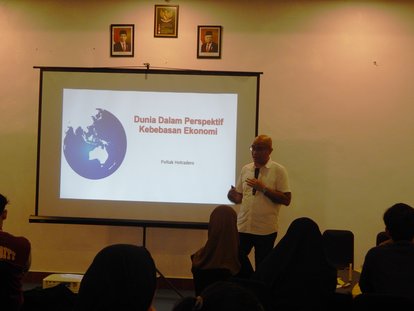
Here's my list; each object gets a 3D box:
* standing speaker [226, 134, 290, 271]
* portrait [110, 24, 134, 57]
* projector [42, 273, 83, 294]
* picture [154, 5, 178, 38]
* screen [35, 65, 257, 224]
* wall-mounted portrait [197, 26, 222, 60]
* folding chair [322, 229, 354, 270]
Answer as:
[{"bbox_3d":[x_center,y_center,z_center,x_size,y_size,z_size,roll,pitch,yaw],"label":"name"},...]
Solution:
[{"bbox_3d":[0.424,0.619,8.550,0.530,1.640,0.420,2,0,26],"label":"standing speaker"},{"bbox_3d":[-0.907,-1.226,11.010,0.260,0.355,0.025,2,0,5],"label":"portrait"},{"bbox_3d":[-0.979,0.905,7.250,0.300,0.090,0.235,2,6,6],"label":"projector"},{"bbox_3d":[-0.435,-1.428,10.970,0.260,0.355,0.025,2,0,5],"label":"picture"},{"bbox_3d":[-0.600,-0.073,10.200,2.280,1.570,0.080,2,0,5],"label":"screen"},{"bbox_3d":[0.025,-1.203,10.930,0.260,0.355,0.025,2,0,5],"label":"wall-mounted portrait"},{"bbox_3d":[1.176,1.054,9.200,0.430,0.810,0.480,2,0,0],"label":"folding chair"}]

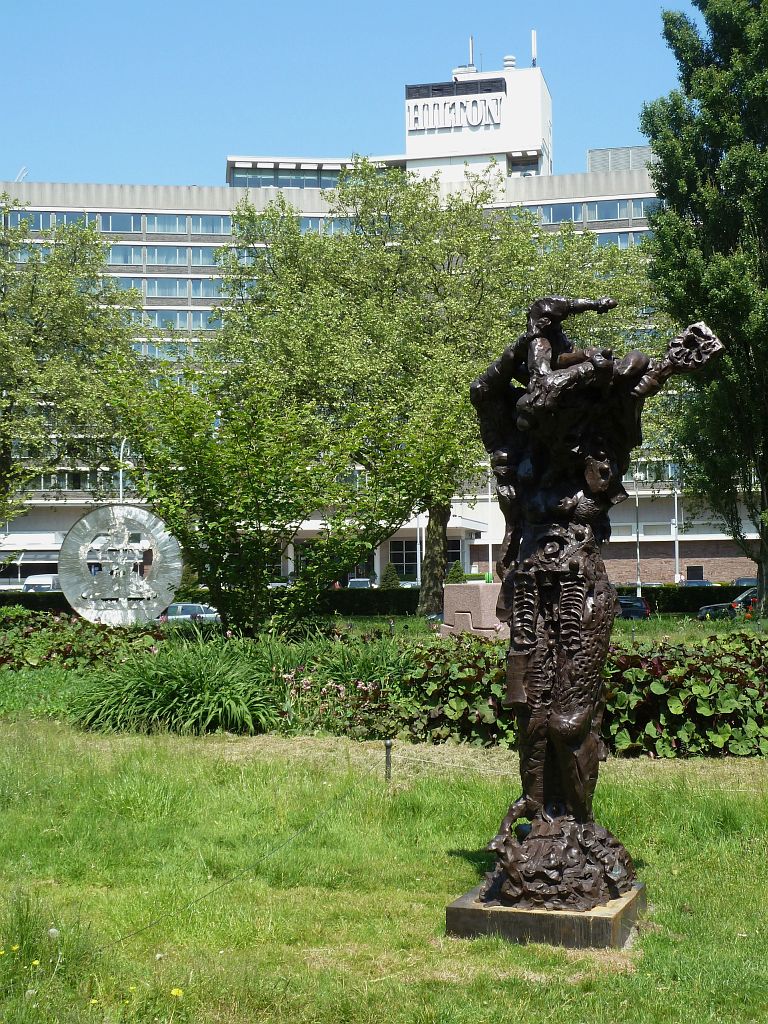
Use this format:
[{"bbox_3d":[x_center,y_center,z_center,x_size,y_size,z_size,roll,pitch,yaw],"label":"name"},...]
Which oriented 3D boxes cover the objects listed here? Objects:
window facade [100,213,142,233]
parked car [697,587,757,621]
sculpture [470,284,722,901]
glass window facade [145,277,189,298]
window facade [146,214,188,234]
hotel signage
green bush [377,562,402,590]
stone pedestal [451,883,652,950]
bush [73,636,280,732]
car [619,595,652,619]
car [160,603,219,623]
[{"bbox_3d":[-23.026,-25.397,124.671,3.690,1.730,0.200,0,-3,-7],"label":"window facade"},{"bbox_3d":[13.043,3.330,48.786,4.400,1.580,1.800,-1,-3,0],"label":"parked car"},{"bbox_3d":[1.076,0.397,6.988,1.120,2.900,0.750,-2,-3,17],"label":"sculpture"},{"bbox_3d":[-19.452,-20.084,127.166,3.780,1.850,0.200,0,-3,-8],"label":"glass window facade"},{"bbox_3d":[-19.496,-25.770,127.449,3.780,1.800,0.200,0,-3,-8],"label":"window facade"},{"bbox_3d":[6.524,-36.450,130.463,8.600,2.300,0.400,-1,-3,11],"label":"hotel signage"},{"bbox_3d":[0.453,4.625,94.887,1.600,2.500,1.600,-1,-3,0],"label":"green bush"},{"bbox_3d":[0.788,1.893,6.755,0.770,0.133,0.730,-2,-3,21],"label":"stone pedestal"},{"bbox_3d":[-2.399,1.987,16.528,2.300,1.000,1.700,-1,-3,0],"label":"bush"},{"bbox_3d":[7.547,3.926,53.265,4.600,1.460,1.800,-1,-3,0],"label":"car"},{"bbox_3d":[-8.818,4.511,58.727,4.400,1.500,1.770,-1,-3,0],"label":"car"}]

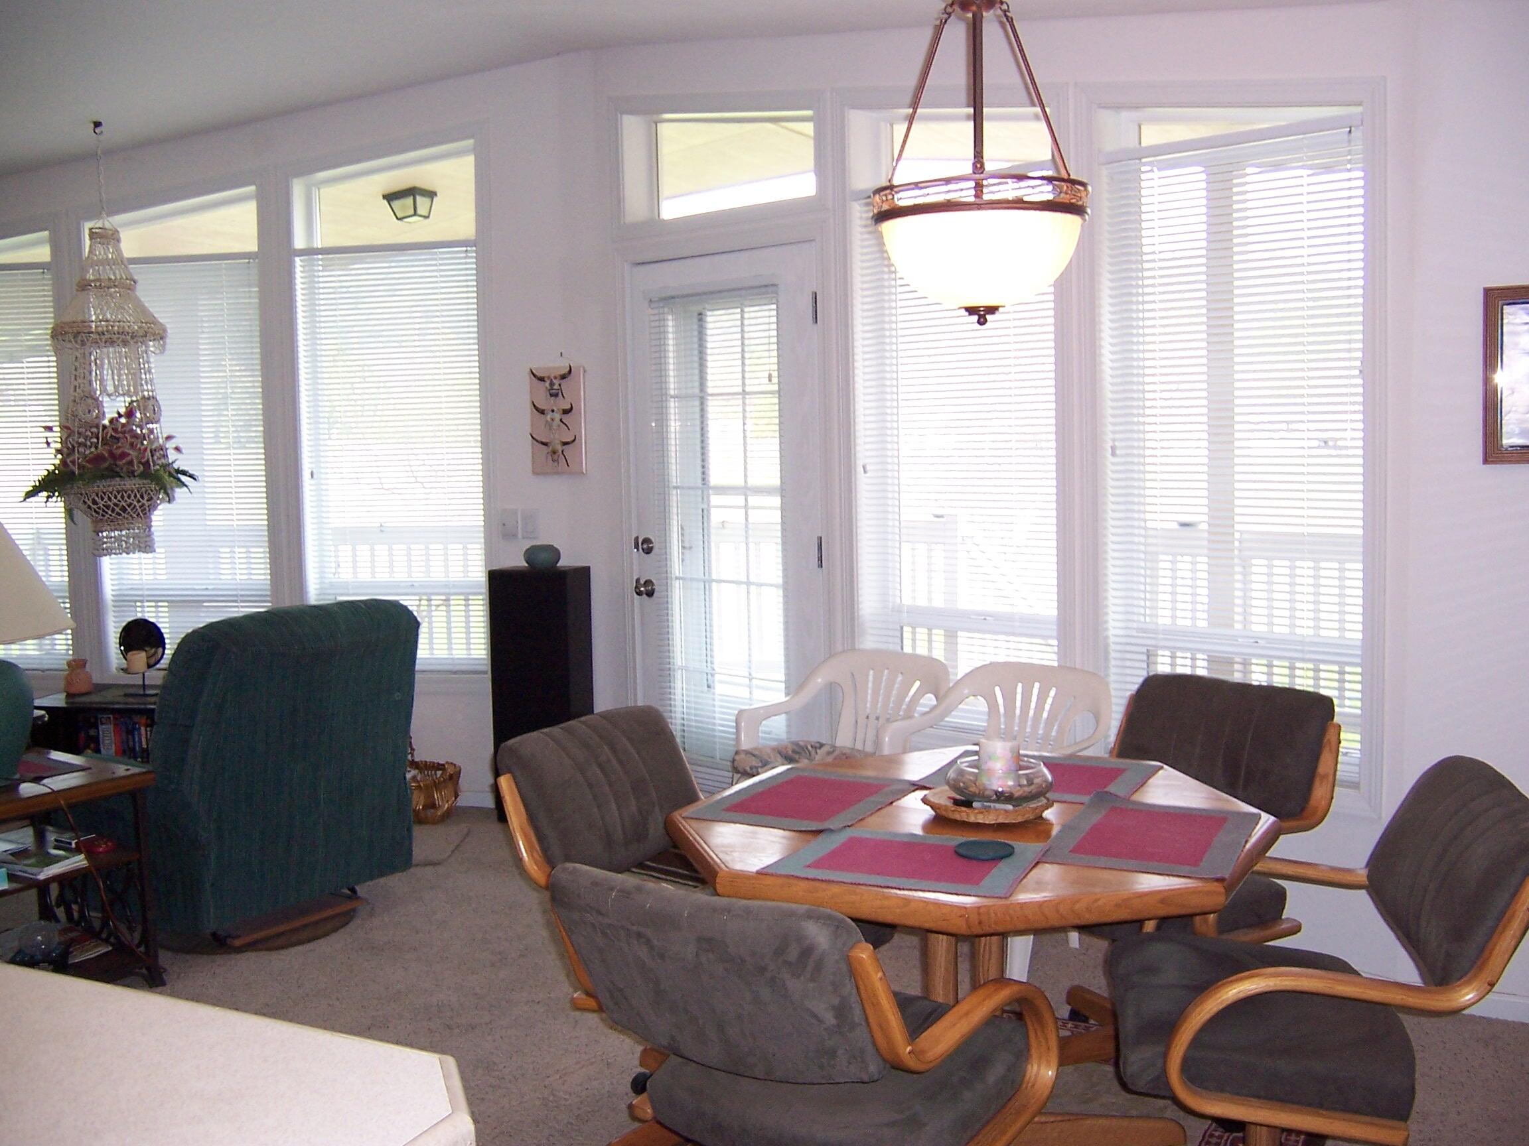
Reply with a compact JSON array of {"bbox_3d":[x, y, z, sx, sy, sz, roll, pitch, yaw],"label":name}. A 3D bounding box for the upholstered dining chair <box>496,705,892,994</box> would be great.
[{"bbox_3d":[-0.146,0.745,3.031,0.620,0.850,0.600,2,6,33],"label":"upholstered dining chair"}]

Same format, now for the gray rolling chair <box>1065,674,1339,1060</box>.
[{"bbox_3d":[0.904,0.694,3.315,0.620,0.850,0.600,-6,7,-39],"label":"gray rolling chair"}]

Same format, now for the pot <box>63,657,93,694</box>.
[{"bbox_3d":[-2.787,0.411,5.910,0.118,0.147,0.118,0,5,10],"label":"pot"}]

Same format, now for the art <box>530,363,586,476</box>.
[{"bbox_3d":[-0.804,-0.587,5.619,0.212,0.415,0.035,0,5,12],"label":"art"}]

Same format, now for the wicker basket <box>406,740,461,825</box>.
[{"bbox_3d":[-1.307,0.778,5.654,0.330,0.350,0.290,0,5,10],"label":"wicker basket"}]

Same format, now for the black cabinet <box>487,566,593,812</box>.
[{"bbox_3d":[-0.851,0.463,5.608,0.310,0.965,0.240,0,5,13],"label":"black cabinet"}]

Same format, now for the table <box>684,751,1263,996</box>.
[{"bbox_3d":[0.395,0.815,2.761,1.060,0.735,1.060,-3,5,-14],"label":"table"}]

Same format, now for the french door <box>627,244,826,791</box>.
[{"bbox_3d":[-0.135,-0.071,5.084,0.880,2.050,0.050,3,7,42],"label":"french door"}]

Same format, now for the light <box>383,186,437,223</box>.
[{"bbox_3d":[-1.920,-1.997,7.900,0.215,0.130,0.215,0,6,18],"label":"light"}]

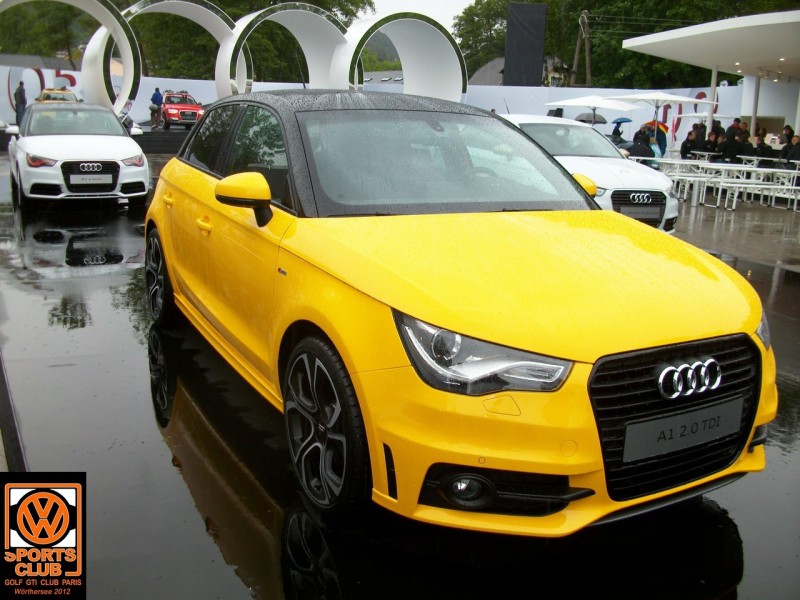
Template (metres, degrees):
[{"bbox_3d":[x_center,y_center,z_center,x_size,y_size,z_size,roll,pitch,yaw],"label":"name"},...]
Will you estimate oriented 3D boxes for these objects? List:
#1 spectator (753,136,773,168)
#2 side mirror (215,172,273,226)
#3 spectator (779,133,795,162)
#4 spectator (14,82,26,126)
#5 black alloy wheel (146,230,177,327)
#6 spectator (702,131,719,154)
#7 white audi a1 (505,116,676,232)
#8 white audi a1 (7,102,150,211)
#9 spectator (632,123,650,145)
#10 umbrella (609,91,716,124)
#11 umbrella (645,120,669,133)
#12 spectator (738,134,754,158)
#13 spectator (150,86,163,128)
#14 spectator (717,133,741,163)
[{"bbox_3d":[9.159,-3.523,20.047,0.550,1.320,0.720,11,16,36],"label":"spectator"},{"bbox_3d":[-0.607,-0.390,3.050,0.210,0.180,0.150,-5,16,-29],"label":"side mirror"},{"bbox_3d":[10.382,-3.755,21.000,0.500,1.450,0.450,9,15,24],"label":"spectator"},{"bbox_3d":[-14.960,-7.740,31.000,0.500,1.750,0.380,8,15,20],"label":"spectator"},{"bbox_3d":[-1.365,-0.151,4.688,0.220,0.610,0.610,-5,16,-29],"label":"black alloy wheel"},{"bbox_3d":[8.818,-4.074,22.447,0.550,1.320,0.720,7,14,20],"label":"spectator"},{"bbox_3d":[1.869,-1.664,10.200,1.800,1.420,3.950,-3,14,-22],"label":"white audi a1"},{"bbox_3d":[-4.985,-2.306,12.051,1.800,1.420,3.950,-5,14,-27],"label":"white audi a1"},{"bbox_3d":[6.147,-3.754,20.000,0.500,1.550,0.400,11,16,32],"label":"spectator"},{"bbox_3d":[6.718,-4.187,20.500,2.500,2.350,2.500,11,16,30],"label":"umbrella"},{"bbox_3d":[6.841,-4.501,21.000,0.980,0.620,0.980,18,12,-4],"label":"umbrella"},{"bbox_3d":[9.018,-3.663,20.647,0.550,1.320,0.720,11,16,36],"label":"spectator"},{"bbox_3d":[-10.597,-8.357,34.235,0.520,1.780,0.360,1,13,-6],"label":"spectator"},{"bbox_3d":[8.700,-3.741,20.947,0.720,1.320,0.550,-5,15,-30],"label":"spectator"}]

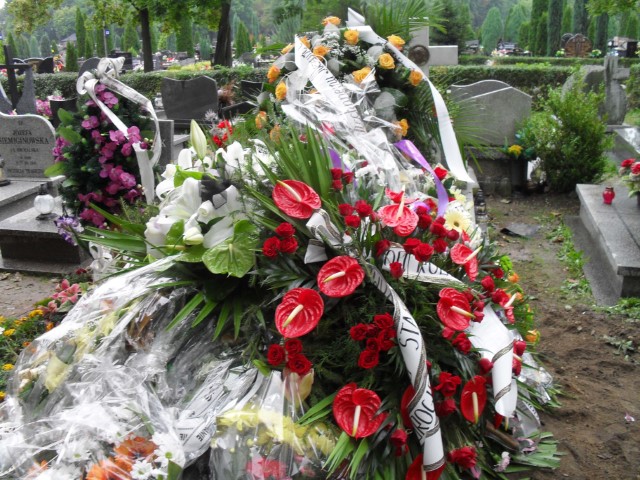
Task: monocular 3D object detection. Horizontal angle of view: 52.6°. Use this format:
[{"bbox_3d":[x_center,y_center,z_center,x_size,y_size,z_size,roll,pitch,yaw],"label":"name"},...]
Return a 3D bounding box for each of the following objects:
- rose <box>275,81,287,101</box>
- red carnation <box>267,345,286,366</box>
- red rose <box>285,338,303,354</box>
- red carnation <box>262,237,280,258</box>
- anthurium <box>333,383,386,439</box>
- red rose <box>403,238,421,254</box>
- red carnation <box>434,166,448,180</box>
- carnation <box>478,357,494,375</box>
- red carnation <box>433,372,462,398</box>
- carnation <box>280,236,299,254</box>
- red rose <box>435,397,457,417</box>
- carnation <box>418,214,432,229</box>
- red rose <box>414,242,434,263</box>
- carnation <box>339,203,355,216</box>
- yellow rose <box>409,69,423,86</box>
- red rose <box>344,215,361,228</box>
[{"bbox_3d":[-0.180,-0.681,2.950,0.058,0.080,0.060,-1,18,0],"label":"rose"},{"bbox_3d":[-0.126,0.336,1.880,0.056,0.062,0.051,3,-2,10],"label":"red carnation"},{"bbox_3d":[-0.077,0.309,1.875,0.051,0.051,0.046,2,-11,6],"label":"red rose"},{"bbox_3d":[-0.145,0.022,1.930,0.054,0.060,0.053,2,-3,6],"label":"red carnation"},{"bbox_3d":[0.107,0.464,1.760,0.142,0.148,0.060,0,-9,0],"label":"anthurium"},{"bbox_3d":[0.299,0.019,2.100,0.058,0.050,0.056,0,17,0],"label":"red rose"},{"bbox_3d":[0.432,-0.236,2.300,0.048,0.048,0.043,-3,-17,-10],"label":"red carnation"},{"bbox_3d":[0.511,0.387,1.985,0.046,0.050,0.047,-7,2,-20],"label":"carnation"},{"bbox_3d":[0.356,0.404,1.820,0.074,0.070,0.065,-4,-5,-12],"label":"red carnation"},{"bbox_3d":[-0.093,0.016,1.920,0.057,0.054,0.053,0,-3,0],"label":"carnation"},{"bbox_3d":[0.359,0.476,1.850,0.058,0.055,0.055,-2,17,-6],"label":"red rose"},{"bbox_3d":[0.416,-0.073,2.550,0.056,0.053,0.054,-1,18,0],"label":"carnation"},{"bbox_3d":[0.325,0.039,2.015,0.061,0.058,0.054,-1,-17,-3],"label":"red rose"},{"bbox_3d":[0.083,-0.096,2.030,0.050,0.046,0.048,0,-3,0],"label":"carnation"},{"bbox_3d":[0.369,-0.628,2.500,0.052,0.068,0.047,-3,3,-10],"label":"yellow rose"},{"bbox_3d":[0.106,-0.059,2.080,0.052,0.046,0.052,0,17,0],"label":"red rose"}]

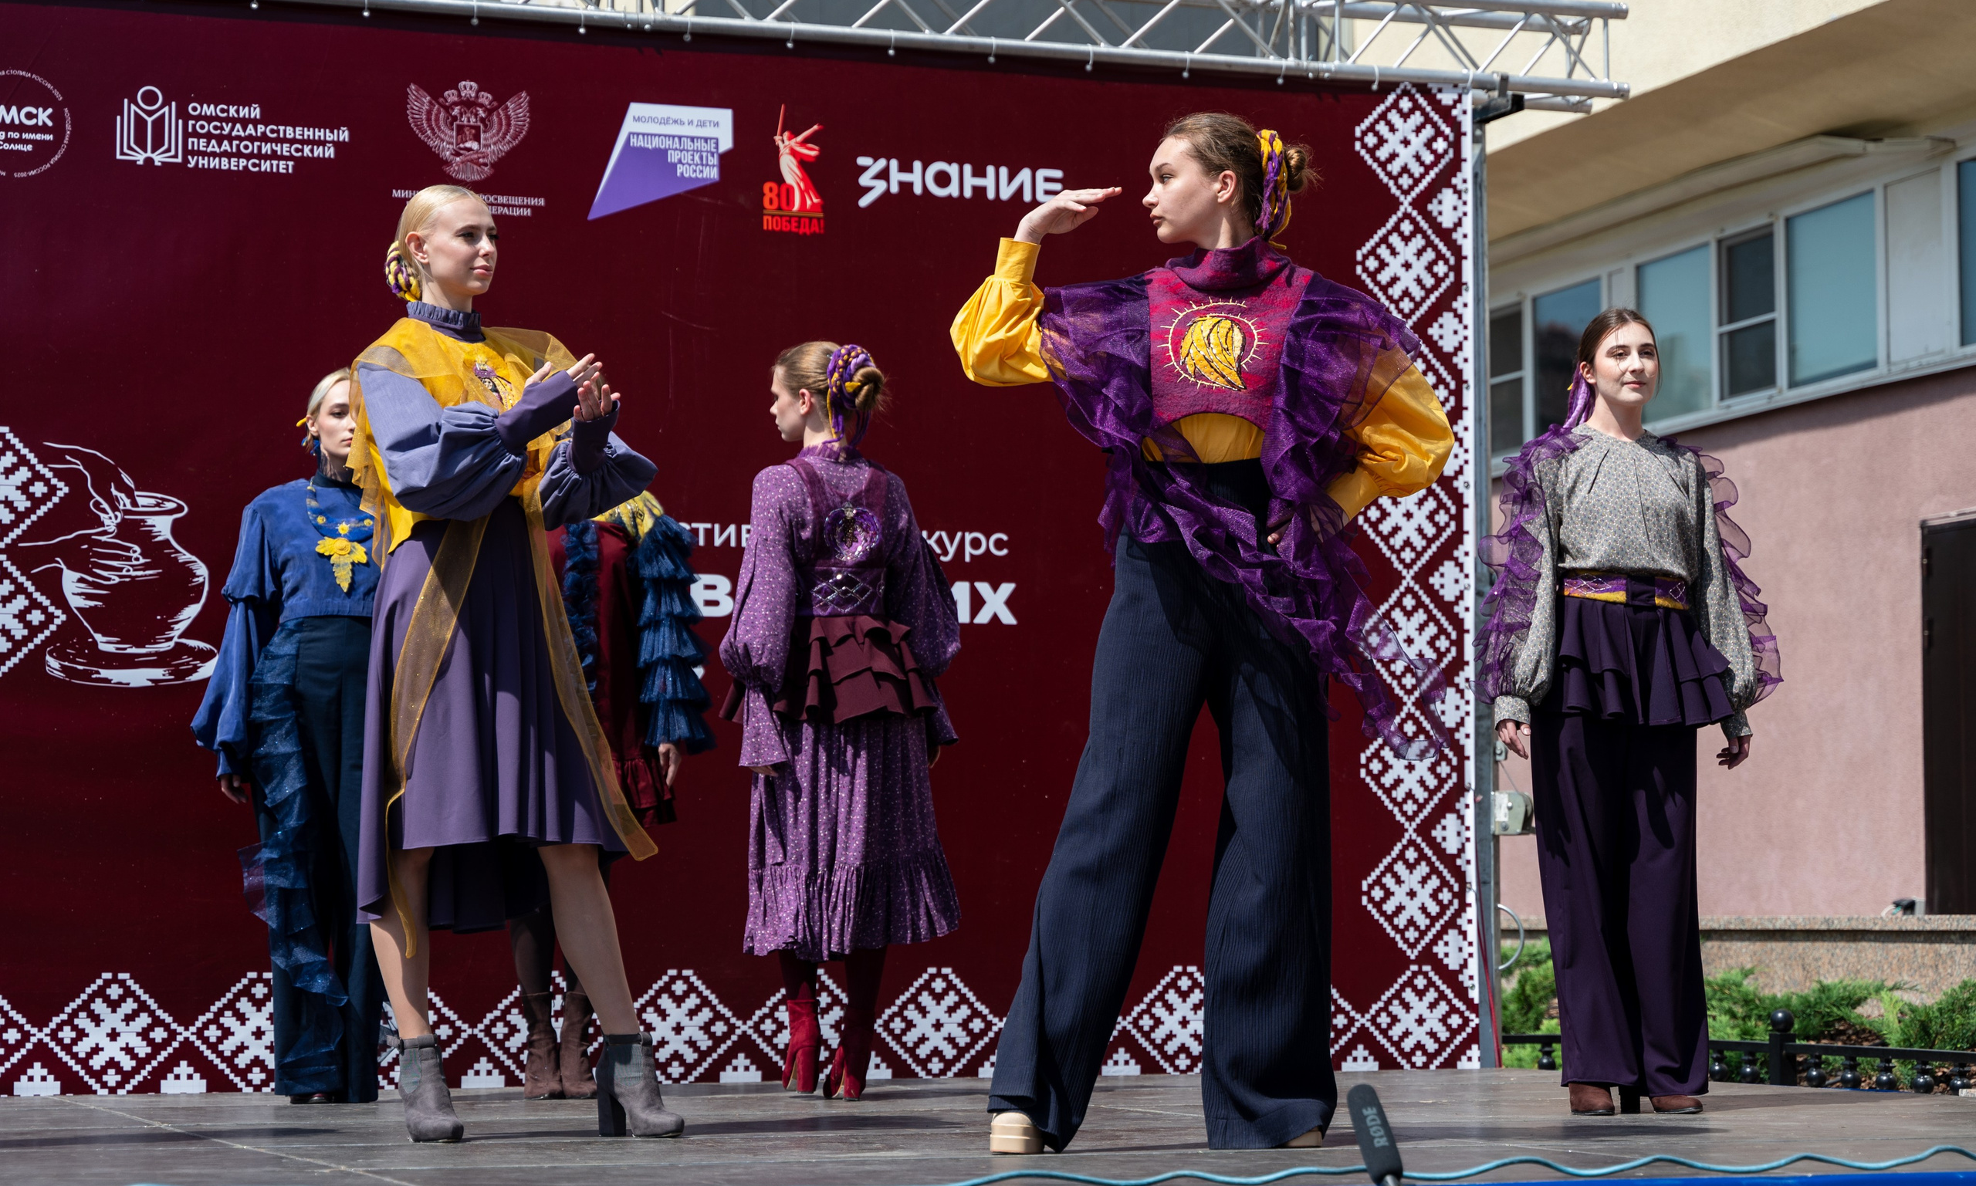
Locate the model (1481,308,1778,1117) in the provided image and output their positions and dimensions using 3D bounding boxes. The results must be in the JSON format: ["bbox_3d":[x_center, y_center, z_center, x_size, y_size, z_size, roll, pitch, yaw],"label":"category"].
[{"bbox_3d":[1.388,0.245,6.997,0.620,1.742,0.380,0,-6,-3],"label":"model"}]

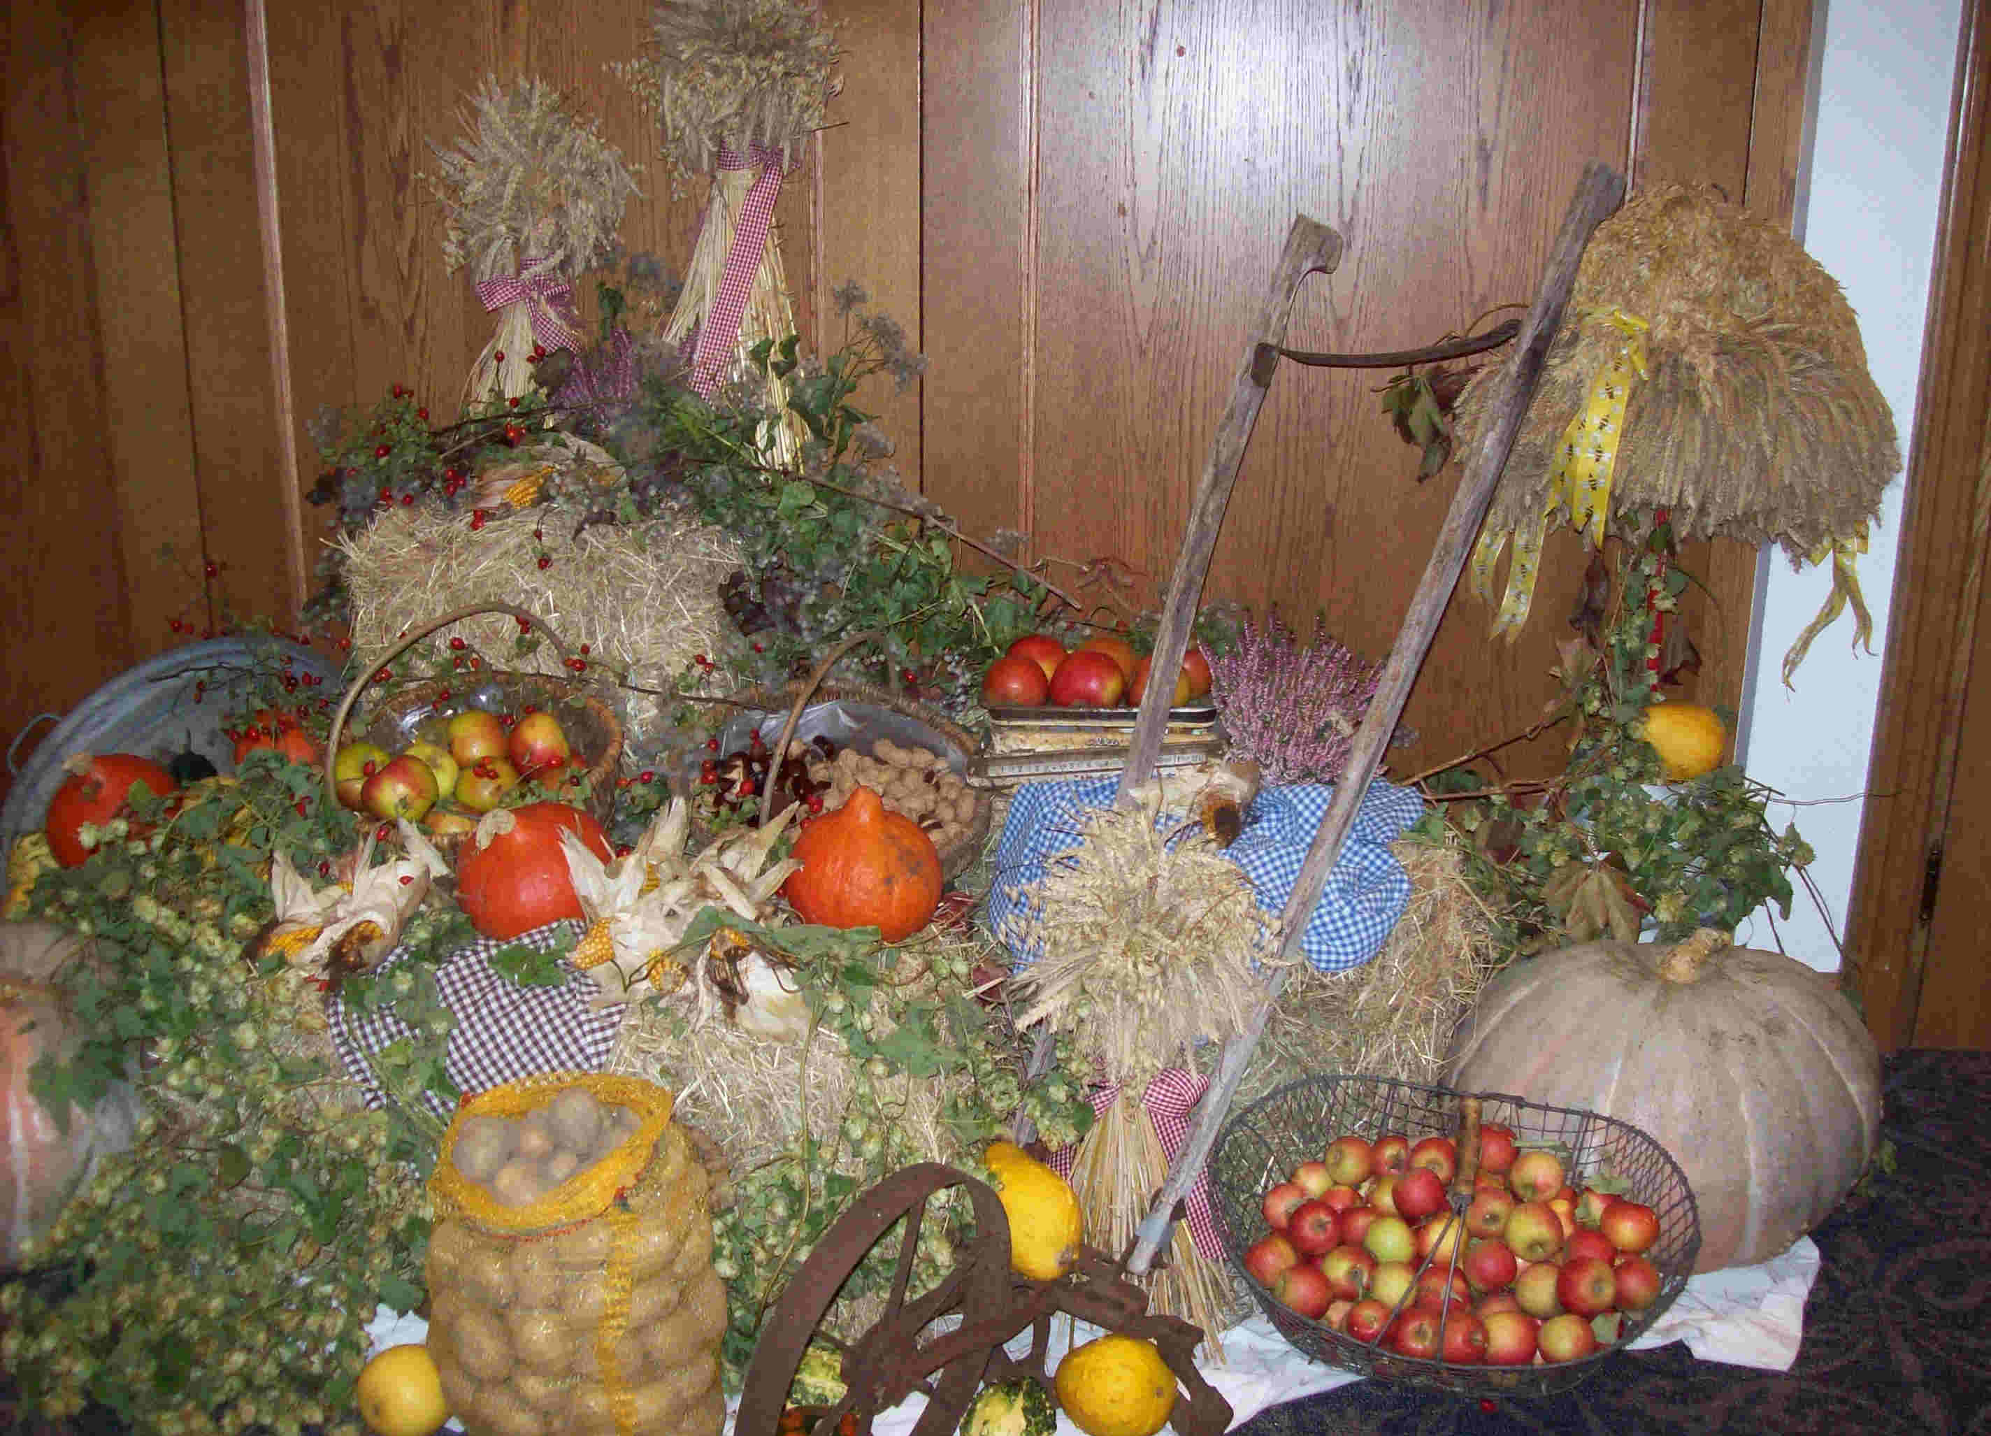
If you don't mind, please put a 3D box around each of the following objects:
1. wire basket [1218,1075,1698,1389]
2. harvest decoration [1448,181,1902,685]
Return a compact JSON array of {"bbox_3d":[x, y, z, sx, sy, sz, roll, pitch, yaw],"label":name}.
[{"bbox_3d":[0.566,0.628,2.523,0.550,0.260,0.500,1,21,0],"label":"wire basket"},{"bbox_3d":[0.905,-0.378,2.760,0.600,0.640,0.560,0,15,0],"label":"harvest decoration"}]

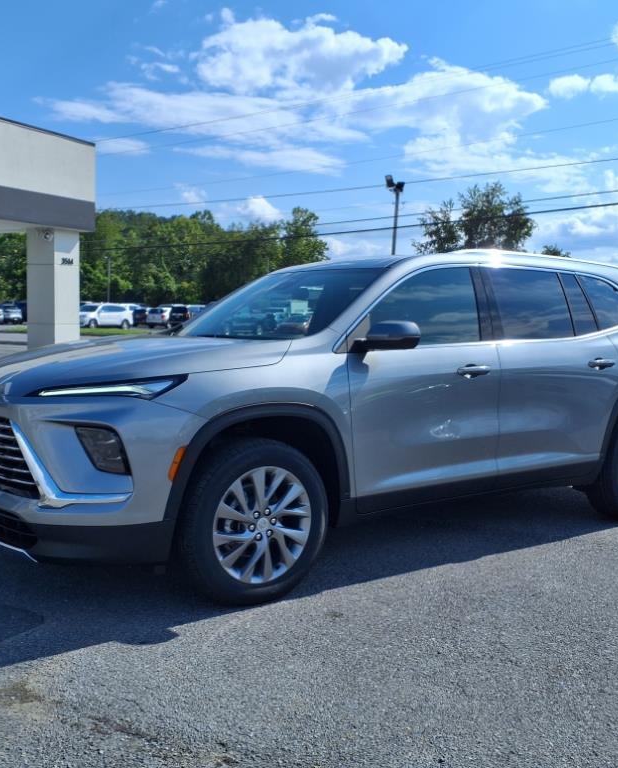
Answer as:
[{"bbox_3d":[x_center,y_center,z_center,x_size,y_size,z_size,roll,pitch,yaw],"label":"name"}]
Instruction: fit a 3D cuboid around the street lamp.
[{"bbox_3d":[4.197,-6.308,39.612,1.000,8.100,0.600,2,6,6],"label":"street lamp"}]

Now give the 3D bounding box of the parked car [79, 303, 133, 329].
[{"bbox_3d":[-14.428,-4.738,55.414,1.980,1.800,5.000,5,7,35],"label":"parked car"}]

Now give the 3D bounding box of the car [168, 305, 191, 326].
[{"bbox_3d":[-8.927,-5.421,62.915,1.930,1.780,4.750,4,6,25],"label":"car"}]

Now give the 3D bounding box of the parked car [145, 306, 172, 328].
[{"bbox_3d":[-11.125,-5.475,64.920,1.850,1.680,4.550,4,6,24],"label":"parked car"}]

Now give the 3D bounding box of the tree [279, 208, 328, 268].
[{"bbox_3d":[-0.629,-12.252,84.431,6.000,11.900,6.000,2,5,0],"label":"tree"}]

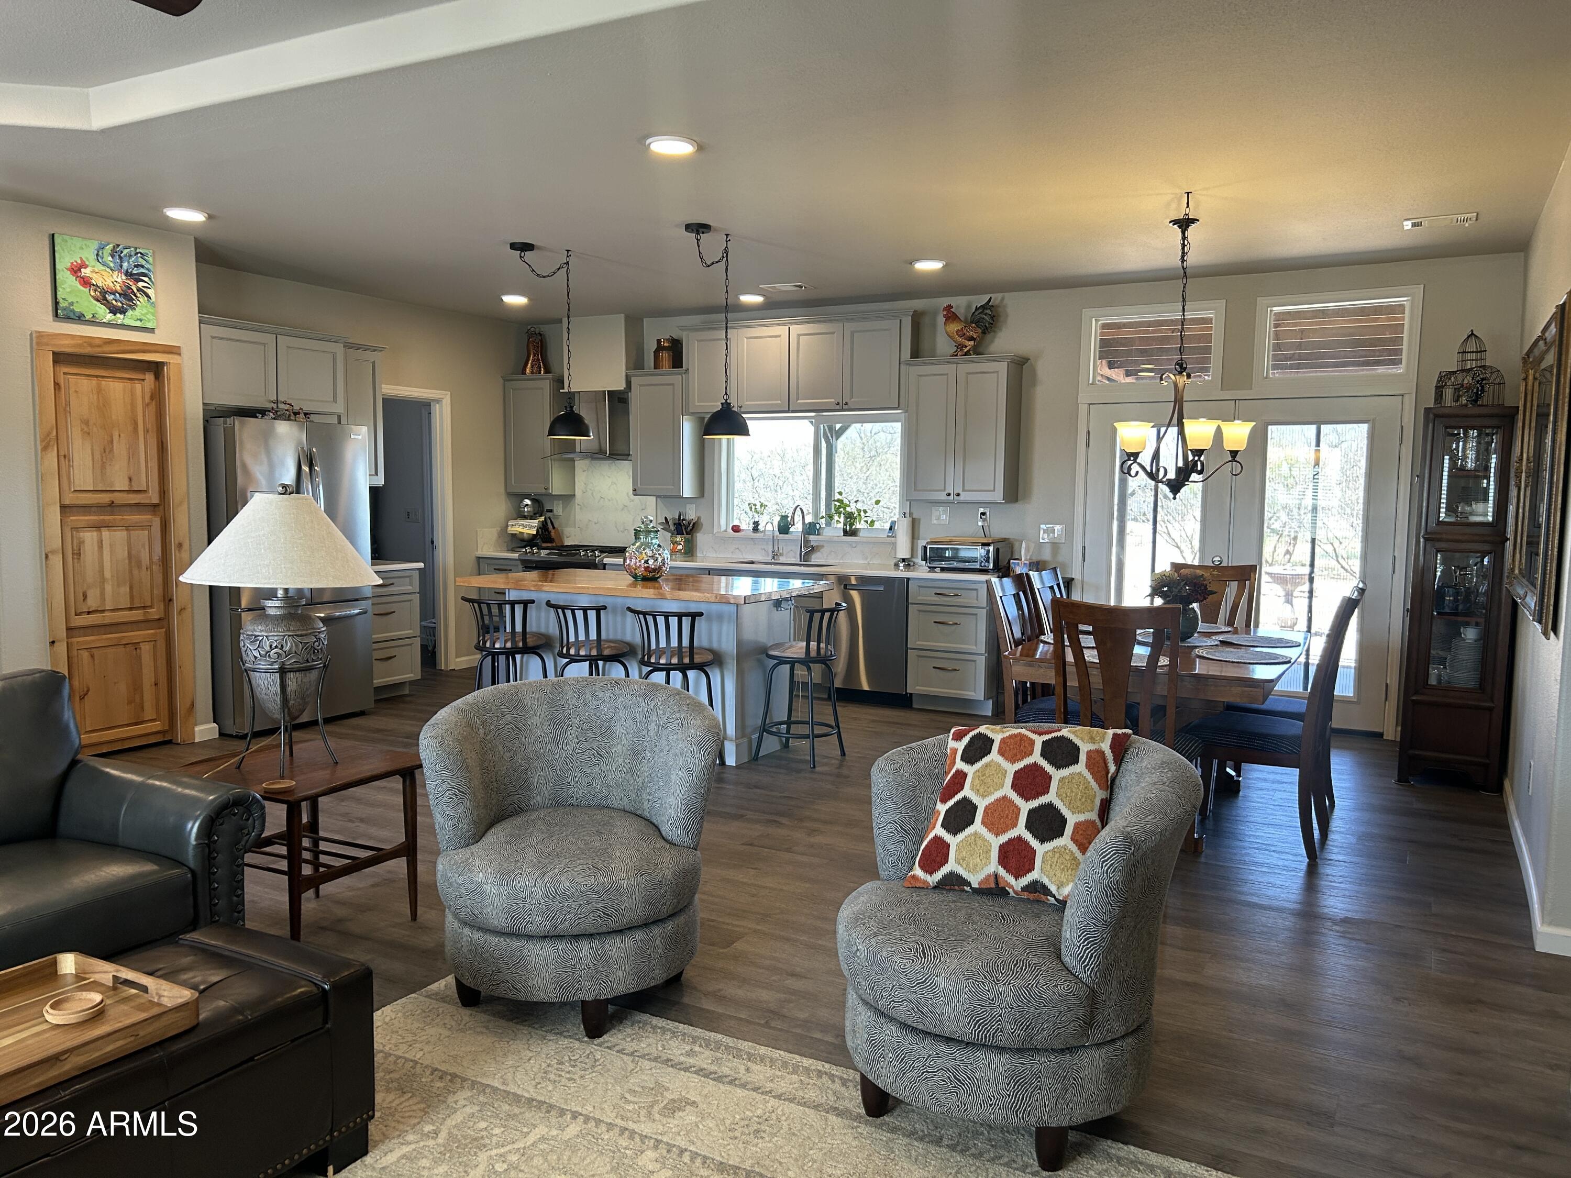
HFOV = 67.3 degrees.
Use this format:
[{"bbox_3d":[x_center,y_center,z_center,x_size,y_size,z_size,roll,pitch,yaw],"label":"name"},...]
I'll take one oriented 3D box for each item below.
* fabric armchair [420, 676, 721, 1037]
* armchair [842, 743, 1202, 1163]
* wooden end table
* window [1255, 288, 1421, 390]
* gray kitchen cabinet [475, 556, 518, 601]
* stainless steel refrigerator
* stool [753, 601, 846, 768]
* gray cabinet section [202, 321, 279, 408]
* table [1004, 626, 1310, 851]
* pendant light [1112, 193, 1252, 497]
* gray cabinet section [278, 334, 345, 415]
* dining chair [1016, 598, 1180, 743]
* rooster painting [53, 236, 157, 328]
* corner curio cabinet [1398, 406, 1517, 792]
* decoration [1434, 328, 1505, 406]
[{"bbox_3d":[-0.598,0.745,3.422,0.810,0.860,0.790,0,5,-6],"label":"fabric armchair"},{"bbox_3d":[0.544,0.817,2.899,0.820,0.855,0.820,-4,7,-36],"label":"armchair"},{"bbox_3d":[-1.584,0.854,3.890,0.670,0.560,0.630,3,6,28],"label":"wooden end table"},{"bbox_3d":[3.264,-1.462,6.991,0.883,0.580,0.090,3,6,29],"label":"window"},{"bbox_3d":[-2.129,0.147,9.713,0.440,0.900,0.620,3,6,29],"label":"gray kitchen cabinet"},{"bbox_3d":[-3.123,-0.089,7.166,0.810,1.795,0.920,3,6,28],"label":"stainless steel refrigerator"},{"bbox_3d":[0.107,0.491,6.386,0.455,0.868,0.405,3,6,29],"label":"stool"},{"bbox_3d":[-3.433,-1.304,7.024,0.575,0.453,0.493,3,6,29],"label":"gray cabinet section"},{"bbox_3d":[1.760,0.636,5.415,1.055,0.770,1.690,3,6,28],"label":"table"},{"bbox_3d":[1.773,-1.080,5.272,0.630,1.340,0.630,3,6,28],"label":"pendant light"},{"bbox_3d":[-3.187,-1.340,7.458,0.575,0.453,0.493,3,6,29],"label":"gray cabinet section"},{"bbox_3d":[1.308,0.559,4.503,0.480,1.080,0.590,3,6,29],"label":"dining chair"},{"bbox_3d":[-3.469,-1.559,6.028,0.035,0.410,0.510,3,6,28],"label":"rooster painting"},{"bbox_3d":[3.522,0.021,6.178,0.435,1.880,0.880,3,6,29],"label":"corner curio cabinet"},{"bbox_3d":[3.380,-1.088,5.816,0.310,0.385,0.240,3,6,29],"label":"decoration"}]

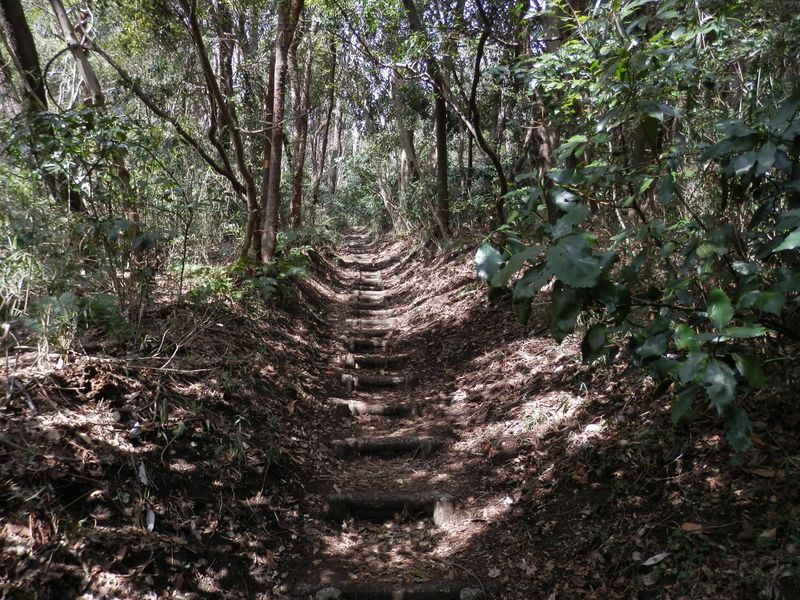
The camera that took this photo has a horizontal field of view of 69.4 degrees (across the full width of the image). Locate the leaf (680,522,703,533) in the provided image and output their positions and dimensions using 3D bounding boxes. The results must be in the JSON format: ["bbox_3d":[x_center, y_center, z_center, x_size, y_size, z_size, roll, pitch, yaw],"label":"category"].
[{"bbox_3d":[1.211,0.945,2.400,0.083,0.012,0.050,-7,14,32],"label":"leaf"}]

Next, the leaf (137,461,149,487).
[{"bbox_3d":[-1.263,0.858,2.850,0.045,0.124,0.015,-10,-34,-30],"label":"leaf"}]

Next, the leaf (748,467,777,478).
[{"bbox_3d":[1.629,0.776,2.600,0.050,0.012,0.102,-25,14,-35],"label":"leaf"}]

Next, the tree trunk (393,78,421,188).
[{"bbox_3d":[0.180,-4.611,16.000,0.460,3.100,0.460,-6,-1,0],"label":"tree trunk"}]

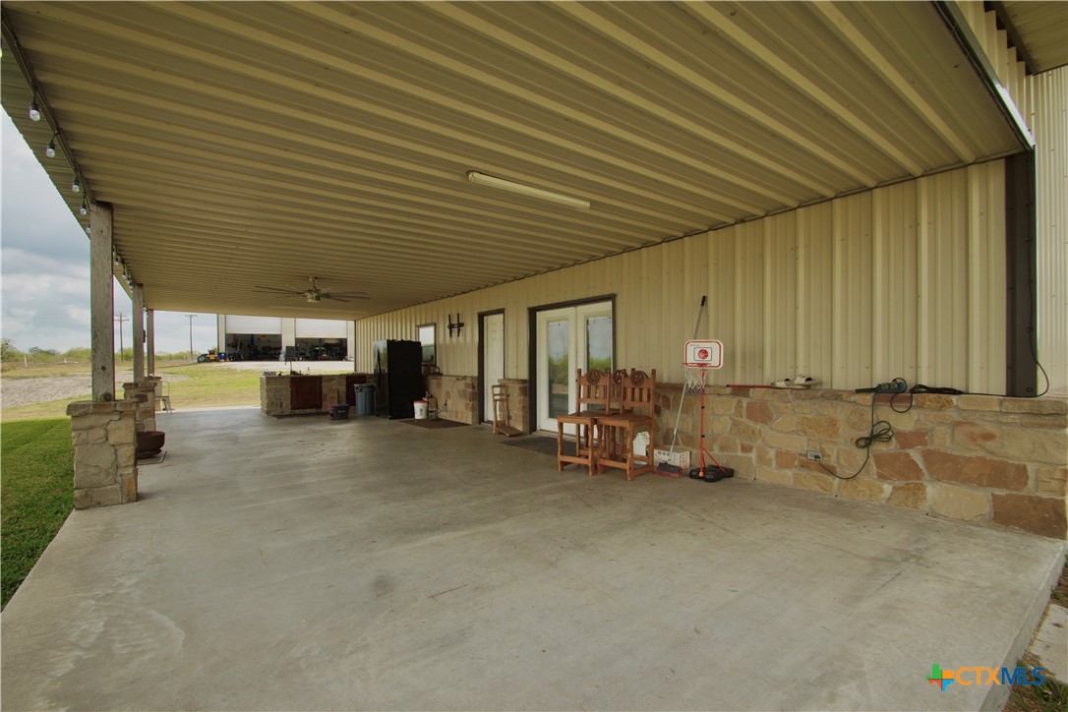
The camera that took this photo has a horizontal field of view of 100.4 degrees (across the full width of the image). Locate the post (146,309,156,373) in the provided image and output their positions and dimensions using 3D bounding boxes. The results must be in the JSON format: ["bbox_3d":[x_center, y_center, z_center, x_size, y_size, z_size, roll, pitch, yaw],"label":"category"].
[{"bbox_3d":[-10.458,-0.389,12.150,0.140,1.810,0.140,0,0,-38],"label":"post"}]

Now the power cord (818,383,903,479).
[{"bbox_3d":[2.797,0.662,3.874,0.120,0.877,0.559,0,-1,-38],"label":"power cord"}]

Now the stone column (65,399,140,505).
[{"bbox_3d":[-3.964,0.878,4.130,0.430,0.910,0.430,0,0,-39],"label":"stone column"}]

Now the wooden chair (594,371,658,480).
[{"bbox_3d":[1.020,0.729,4.908,0.440,1.140,0.500,-1,0,44],"label":"wooden chair"}]

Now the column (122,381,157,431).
[{"bbox_3d":[-6.817,0.903,7.699,0.420,0.870,0.420,0,-1,-38],"label":"column"}]

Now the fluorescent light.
[{"bbox_3d":[0.006,-1.425,3.874,1.220,0.055,0.090,0,0,-34],"label":"fluorescent light"}]

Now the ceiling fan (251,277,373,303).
[{"bbox_3d":[-3.753,-1.134,7.548,1.800,0.450,1.800,0,0,-38],"label":"ceiling fan"}]

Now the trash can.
[{"bbox_3d":[-4.084,1.062,10.807,0.530,0.710,0.530,0,-1,-38],"label":"trash can"}]

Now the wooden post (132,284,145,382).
[{"bbox_3d":[-7.295,-0.427,8.220,0.140,1.810,0.140,0,0,-38],"label":"wooden post"}]

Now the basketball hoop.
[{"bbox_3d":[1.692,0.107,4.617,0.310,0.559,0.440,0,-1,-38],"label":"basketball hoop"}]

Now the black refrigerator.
[{"bbox_3d":[-3.156,0.540,10.401,0.760,1.728,0.900,0,-1,-38],"label":"black refrigerator"}]

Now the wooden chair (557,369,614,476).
[{"bbox_3d":[0.593,0.735,5.153,0.440,1.140,0.500,-1,0,33],"label":"wooden chair"}]

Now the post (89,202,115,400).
[{"bbox_3d":[-3.828,-0.493,3.951,0.140,1.737,0.140,0,-1,-38],"label":"post"}]

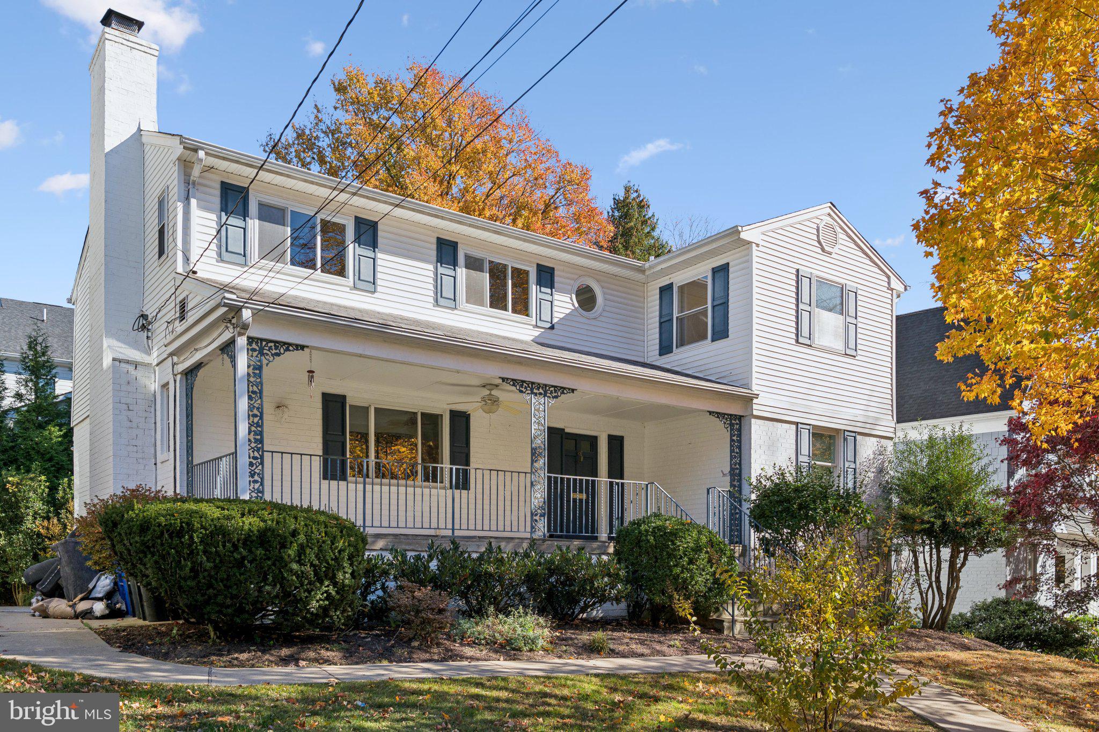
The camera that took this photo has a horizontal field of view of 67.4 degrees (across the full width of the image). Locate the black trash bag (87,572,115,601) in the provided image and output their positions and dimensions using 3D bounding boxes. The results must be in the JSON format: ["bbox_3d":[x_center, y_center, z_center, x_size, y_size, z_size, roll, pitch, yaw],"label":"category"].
[{"bbox_3d":[-7.076,3.473,13.000,0.440,0.430,0.400,2,-8,-17],"label":"black trash bag"}]

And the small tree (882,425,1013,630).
[{"bbox_3d":[7.307,2.929,15.200,2.250,3.600,2.100,-3,-8,24],"label":"small tree"}]

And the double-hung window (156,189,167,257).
[{"bbox_3d":[-5.859,-2.140,12.450,0.120,0.950,0.600,6,-9,-37],"label":"double-hung window"}]

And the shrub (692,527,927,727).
[{"bbox_3d":[2.021,2.046,6.500,1.720,1.530,1.600,-2,-7,18],"label":"shrub"}]

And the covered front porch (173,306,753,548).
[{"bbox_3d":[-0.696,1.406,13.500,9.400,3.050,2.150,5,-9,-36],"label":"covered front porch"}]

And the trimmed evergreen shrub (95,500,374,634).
[{"bbox_3d":[-3.245,2.055,8.500,2.350,1.300,1.450,5,-9,-35],"label":"trimmed evergreen shrub"}]

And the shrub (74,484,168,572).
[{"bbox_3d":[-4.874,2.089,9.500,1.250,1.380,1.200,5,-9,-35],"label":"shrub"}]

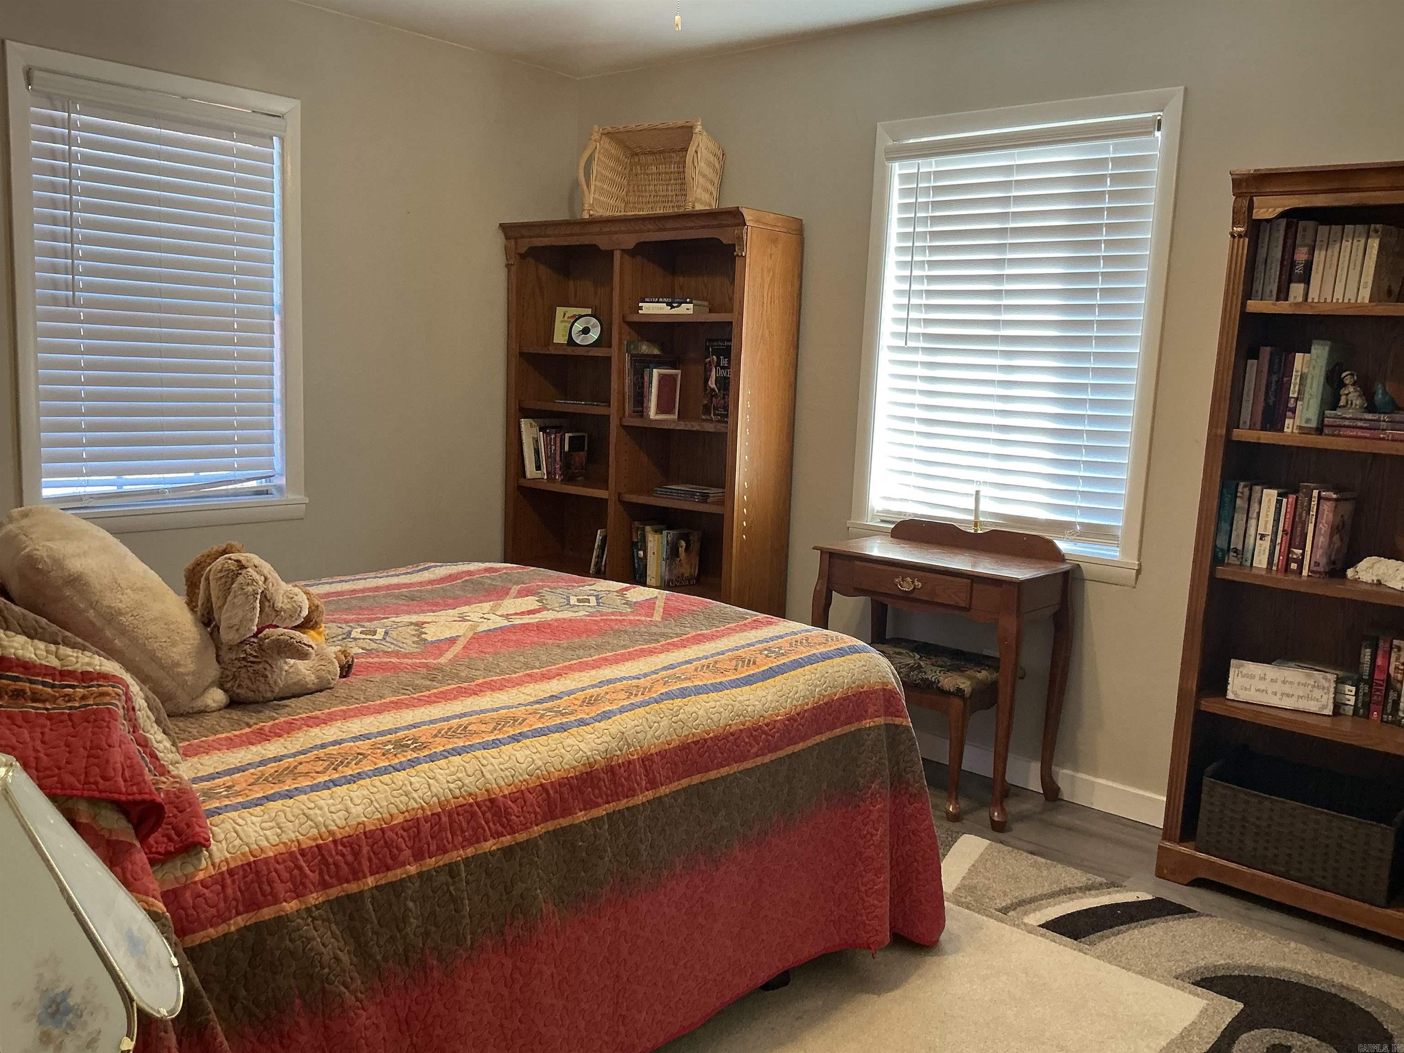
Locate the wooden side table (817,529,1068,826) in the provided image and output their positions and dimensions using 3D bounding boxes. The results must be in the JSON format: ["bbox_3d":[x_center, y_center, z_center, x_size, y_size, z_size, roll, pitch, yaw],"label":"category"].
[{"bbox_3d":[0.734,0.425,3.605,0.710,0.820,0.385,9,11,40],"label":"wooden side table"}]

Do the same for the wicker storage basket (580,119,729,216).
[{"bbox_3d":[-0.171,-1.285,4.201,0.440,0.335,0.280,6,1,26],"label":"wicker storage basket"}]

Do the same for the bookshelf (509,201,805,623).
[{"bbox_3d":[-0.255,-0.242,4.410,1.220,1.828,0.352,9,11,40],"label":"bookshelf"}]

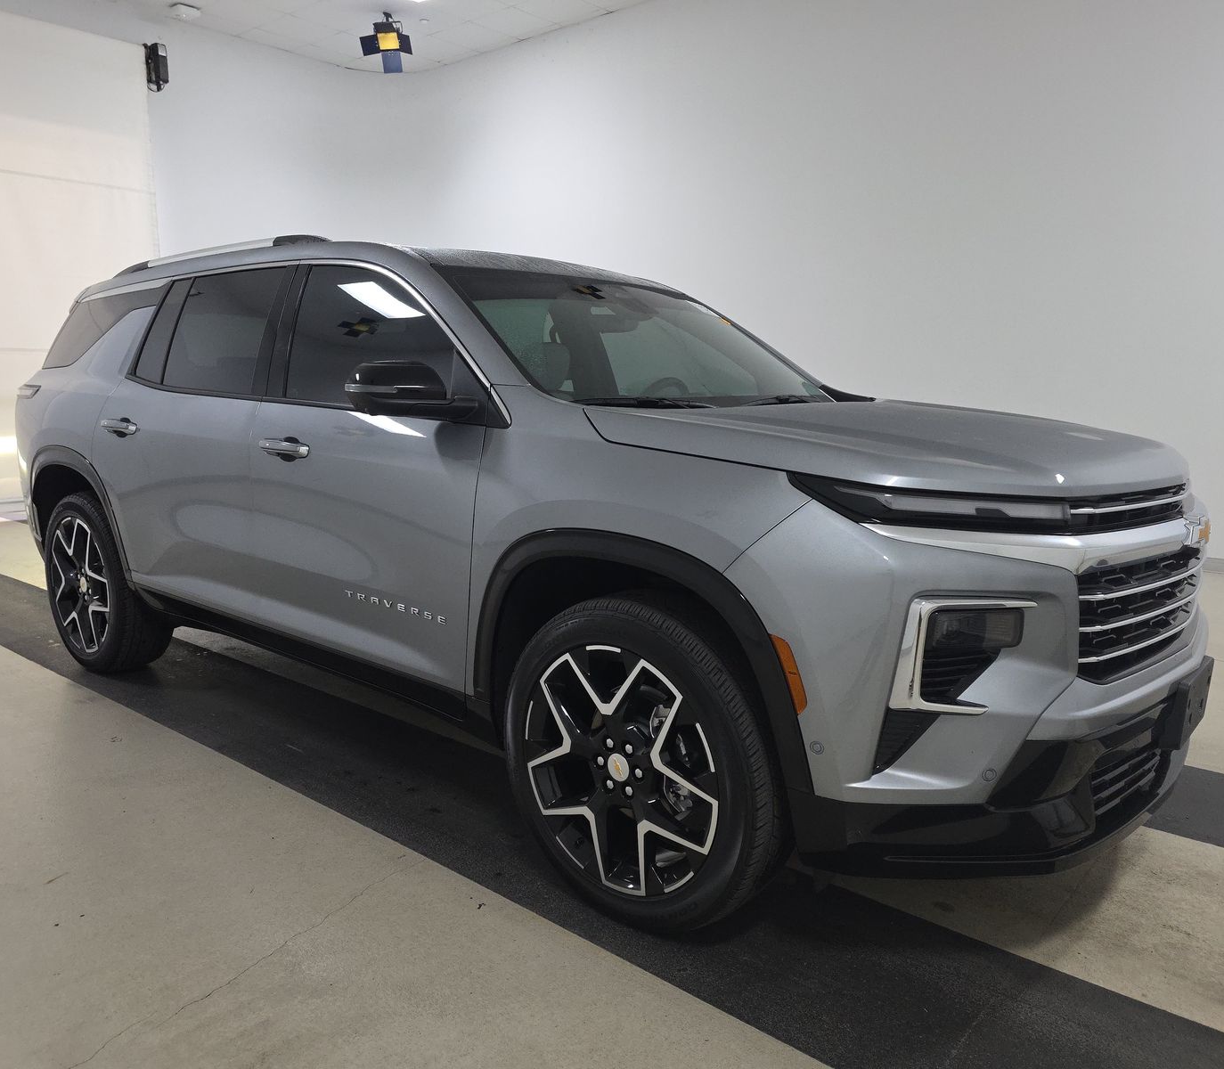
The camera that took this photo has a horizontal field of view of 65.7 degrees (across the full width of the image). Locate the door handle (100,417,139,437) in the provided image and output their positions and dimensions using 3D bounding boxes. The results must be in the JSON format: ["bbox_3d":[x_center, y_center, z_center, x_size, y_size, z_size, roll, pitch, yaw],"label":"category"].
[{"bbox_3d":[-1.945,-0.425,3.752,0.220,0.070,0.052,8,11,39],"label":"door handle"}]

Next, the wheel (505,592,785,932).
[{"bbox_3d":[0.079,0.548,2.350,0.804,0.804,0.262,8,12,40],"label":"wheel"}]

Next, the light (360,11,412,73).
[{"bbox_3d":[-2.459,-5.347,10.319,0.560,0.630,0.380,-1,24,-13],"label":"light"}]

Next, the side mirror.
[{"bbox_3d":[-0.530,-0.388,2.504,0.240,0.148,0.265,8,11,39],"label":"side mirror"}]

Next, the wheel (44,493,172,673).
[{"bbox_3d":[-2.283,0.210,4.287,0.804,0.804,0.262,8,11,39],"label":"wheel"}]

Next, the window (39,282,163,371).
[{"bbox_3d":[-2.255,-0.901,4.210,1.148,0.361,0.070,9,-9,42],"label":"window"}]

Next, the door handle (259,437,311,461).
[{"bbox_3d":[-1.036,-0.272,3.011,0.220,0.070,0.052,8,11,39],"label":"door handle"}]

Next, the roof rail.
[{"bbox_3d":[-1.607,-1.092,3.769,1.640,0.070,0.060,9,12,39],"label":"roof rail"}]

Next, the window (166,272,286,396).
[{"bbox_3d":[-1.392,-0.735,3.438,0.736,0.471,0.045,8,-10,39],"label":"window"}]

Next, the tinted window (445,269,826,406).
[{"bbox_3d":[0.149,-0.649,3.250,1.560,0.104,0.877,-10,50,-50],"label":"tinted window"}]

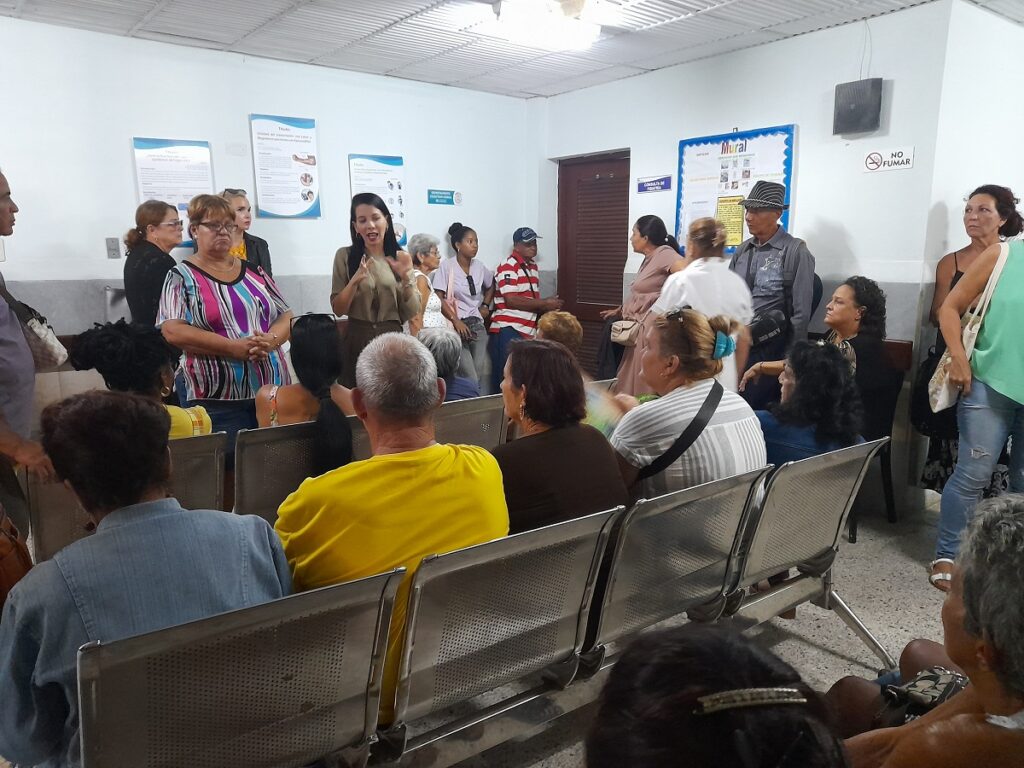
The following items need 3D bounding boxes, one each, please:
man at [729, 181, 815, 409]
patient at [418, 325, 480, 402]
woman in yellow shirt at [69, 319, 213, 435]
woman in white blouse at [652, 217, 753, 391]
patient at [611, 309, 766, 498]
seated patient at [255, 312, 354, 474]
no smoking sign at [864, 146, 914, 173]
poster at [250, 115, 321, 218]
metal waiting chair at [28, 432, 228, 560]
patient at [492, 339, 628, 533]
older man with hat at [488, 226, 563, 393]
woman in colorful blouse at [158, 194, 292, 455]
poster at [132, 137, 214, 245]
[{"bbox_3d":[1.283,-0.169,3.852,0.310,1.715,0.450,-9,14,-41],"label":"man"},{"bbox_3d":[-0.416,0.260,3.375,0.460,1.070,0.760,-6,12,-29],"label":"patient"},{"bbox_3d":[-1.358,0.333,2.727,0.480,1.165,0.760,-4,11,-20],"label":"woman in yellow shirt"},{"bbox_3d":[1.025,-0.110,4.010,0.480,1.566,0.330,-3,11,-17],"label":"woman in white blouse"},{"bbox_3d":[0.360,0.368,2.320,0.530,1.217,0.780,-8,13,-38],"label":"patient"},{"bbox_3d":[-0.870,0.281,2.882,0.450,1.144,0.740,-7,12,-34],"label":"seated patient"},{"bbox_3d":[1.988,-1.183,3.903,0.010,0.106,0.260,-7,13,-36],"label":"no smoking sign"},{"bbox_3d":[-1.481,-1.427,4.876,0.430,0.640,0.015,-7,12,-35],"label":"poster"},{"bbox_3d":[-1.332,0.541,2.579,0.540,0.793,0.620,-7,12,-36],"label":"metal waiting chair"},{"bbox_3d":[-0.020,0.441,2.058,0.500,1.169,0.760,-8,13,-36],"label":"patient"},{"bbox_3d":[0.096,-0.355,5.437,0.480,1.558,0.470,5,11,25],"label":"older man with hat"},{"bbox_3d":[-1.202,-0.007,3.221,0.540,1.589,0.370,-5,11,-27],"label":"woman in colorful blouse"},{"bbox_3d":[-1.891,-1.075,4.182,0.400,0.590,0.020,-8,13,-38],"label":"poster"}]

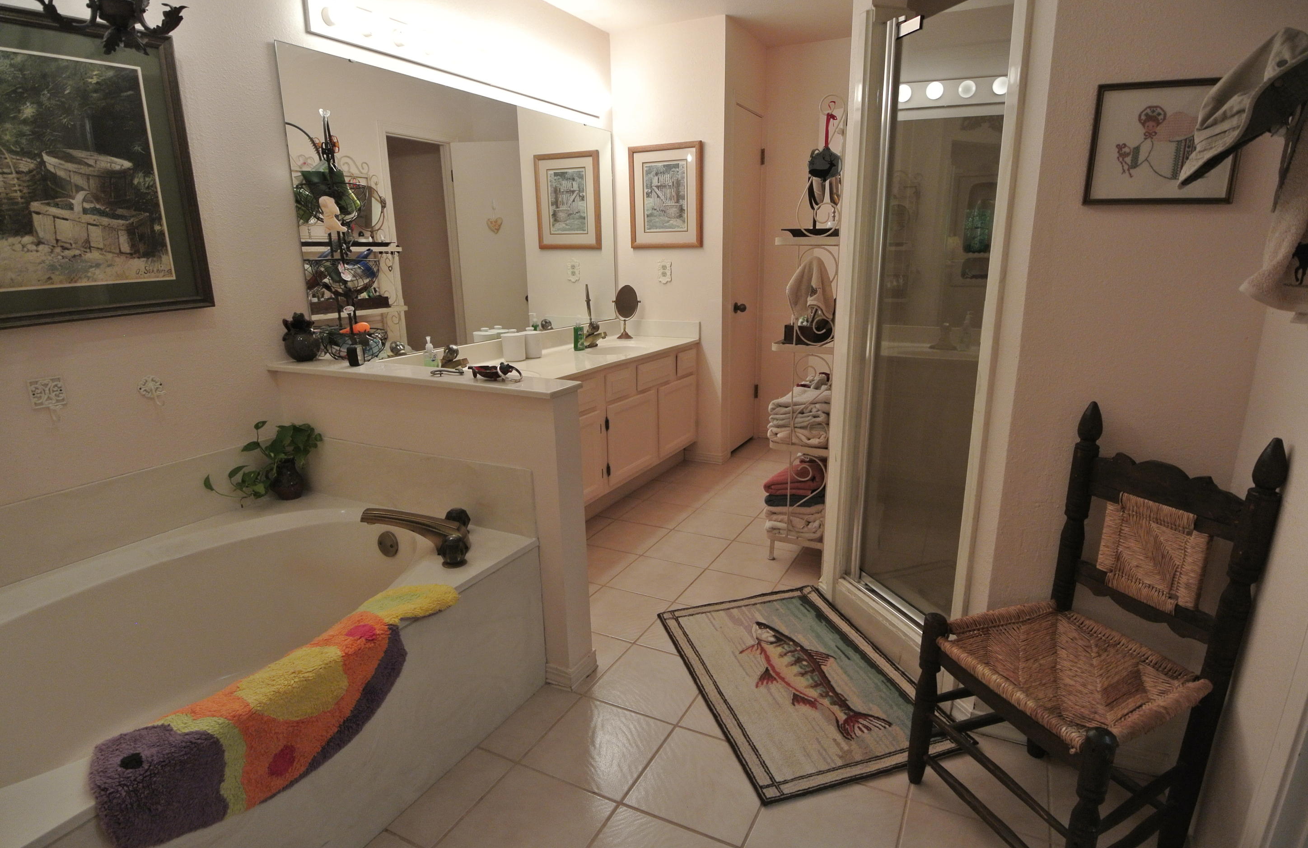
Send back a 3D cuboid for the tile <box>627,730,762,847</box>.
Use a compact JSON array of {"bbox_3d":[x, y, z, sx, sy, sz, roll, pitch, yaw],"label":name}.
[{"bbox_3d":[0.120,0.855,1.547,0.286,0.010,0.286,6,16,27],"label":"tile"}]

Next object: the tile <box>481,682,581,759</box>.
[{"bbox_3d":[-0.331,0.823,1.824,0.130,0.010,0.296,6,15,27],"label":"tile"}]

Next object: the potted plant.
[{"bbox_3d":[-1.238,0.140,2.081,0.182,0.264,0.299,6,16,27],"label":"potted plant"}]

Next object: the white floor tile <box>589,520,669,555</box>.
[{"bbox_3d":[-0.122,0.527,3.042,0.305,0.012,0.297,6,16,27],"label":"white floor tile"}]

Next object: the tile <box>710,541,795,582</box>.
[{"bbox_3d":[0.414,0.576,2.752,0.296,0.010,0.296,6,15,27],"label":"tile"}]

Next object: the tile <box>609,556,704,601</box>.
[{"bbox_3d":[0.011,0.616,2.632,0.296,0.010,0.296,6,15,27],"label":"tile"}]

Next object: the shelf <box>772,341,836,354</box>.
[{"bbox_3d":[0.732,-0.362,2.759,0.246,0.026,0.738,6,16,27],"label":"shelf"}]

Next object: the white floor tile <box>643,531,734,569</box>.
[{"bbox_3d":[0.154,0.556,2.906,0.297,0.012,0.297,6,16,27],"label":"white floor tile"}]

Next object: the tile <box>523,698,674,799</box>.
[{"bbox_3d":[-0.139,0.826,1.680,0.286,0.010,0.286,6,16,27],"label":"tile"}]

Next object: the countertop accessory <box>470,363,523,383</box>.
[{"bbox_3d":[-0.455,-0.146,1.890,0.160,0.055,0.075,6,15,27],"label":"countertop accessory"}]

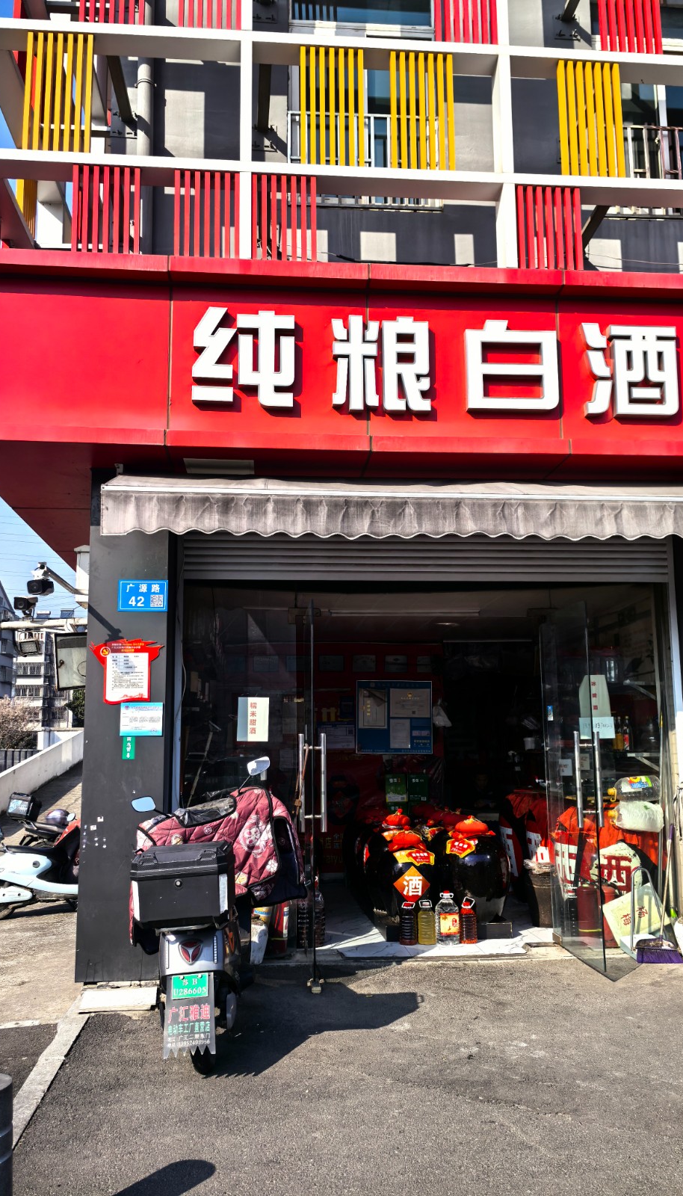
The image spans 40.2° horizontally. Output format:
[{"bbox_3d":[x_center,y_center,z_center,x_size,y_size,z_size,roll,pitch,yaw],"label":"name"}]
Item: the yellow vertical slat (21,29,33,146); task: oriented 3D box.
[{"bbox_3d":[-1.954,-3.151,5.817,0.033,0.832,0.037,0,-9,-5],"label":"yellow vertical slat"}]

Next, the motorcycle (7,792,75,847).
[{"bbox_3d":[-3.299,2.945,11.336,1.660,1.120,0.680,-1,-9,5],"label":"motorcycle"}]

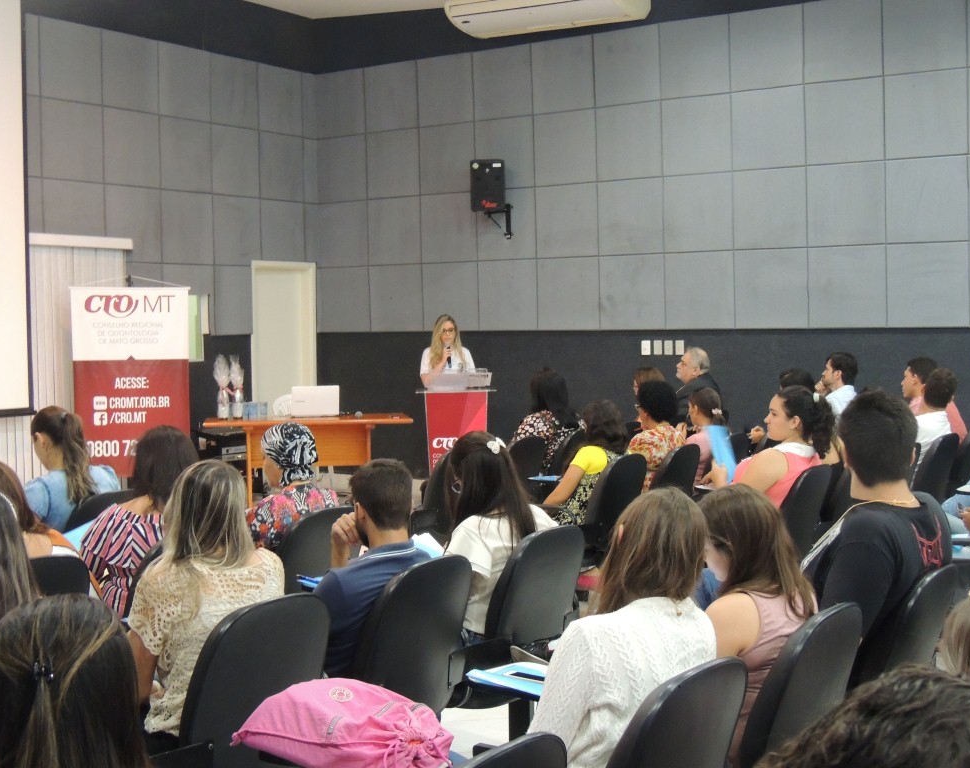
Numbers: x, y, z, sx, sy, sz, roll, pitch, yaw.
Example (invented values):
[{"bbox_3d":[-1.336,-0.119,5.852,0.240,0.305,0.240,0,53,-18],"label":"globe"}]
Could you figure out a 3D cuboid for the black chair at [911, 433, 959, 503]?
[{"bbox_3d":[2.174,0.714,7.521,0.600,0.880,0.560,1,3,34],"label":"black chair"}]

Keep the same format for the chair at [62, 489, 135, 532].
[{"bbox_3d":[-1.684,0.860,5.699,0.600,0.880,0.560,1,3,34],"label":"chair"}]

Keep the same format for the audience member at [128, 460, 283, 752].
[{"bbox_3d":[-0.782,0.785,3.529,0.750,1.220,0.480,2,4,43],"label":"audience member"}]

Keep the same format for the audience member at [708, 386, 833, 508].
[{"bbox_3d":[1.062,0.624,6.085,0.780,1.230,0.500,1,3,34],"label":"audience member"}]

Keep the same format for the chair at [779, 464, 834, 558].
[{"bbox_3d":[1.201,0.795,6.145,0.600,0.890,0.560,1,3,33],"label":"chair"}]

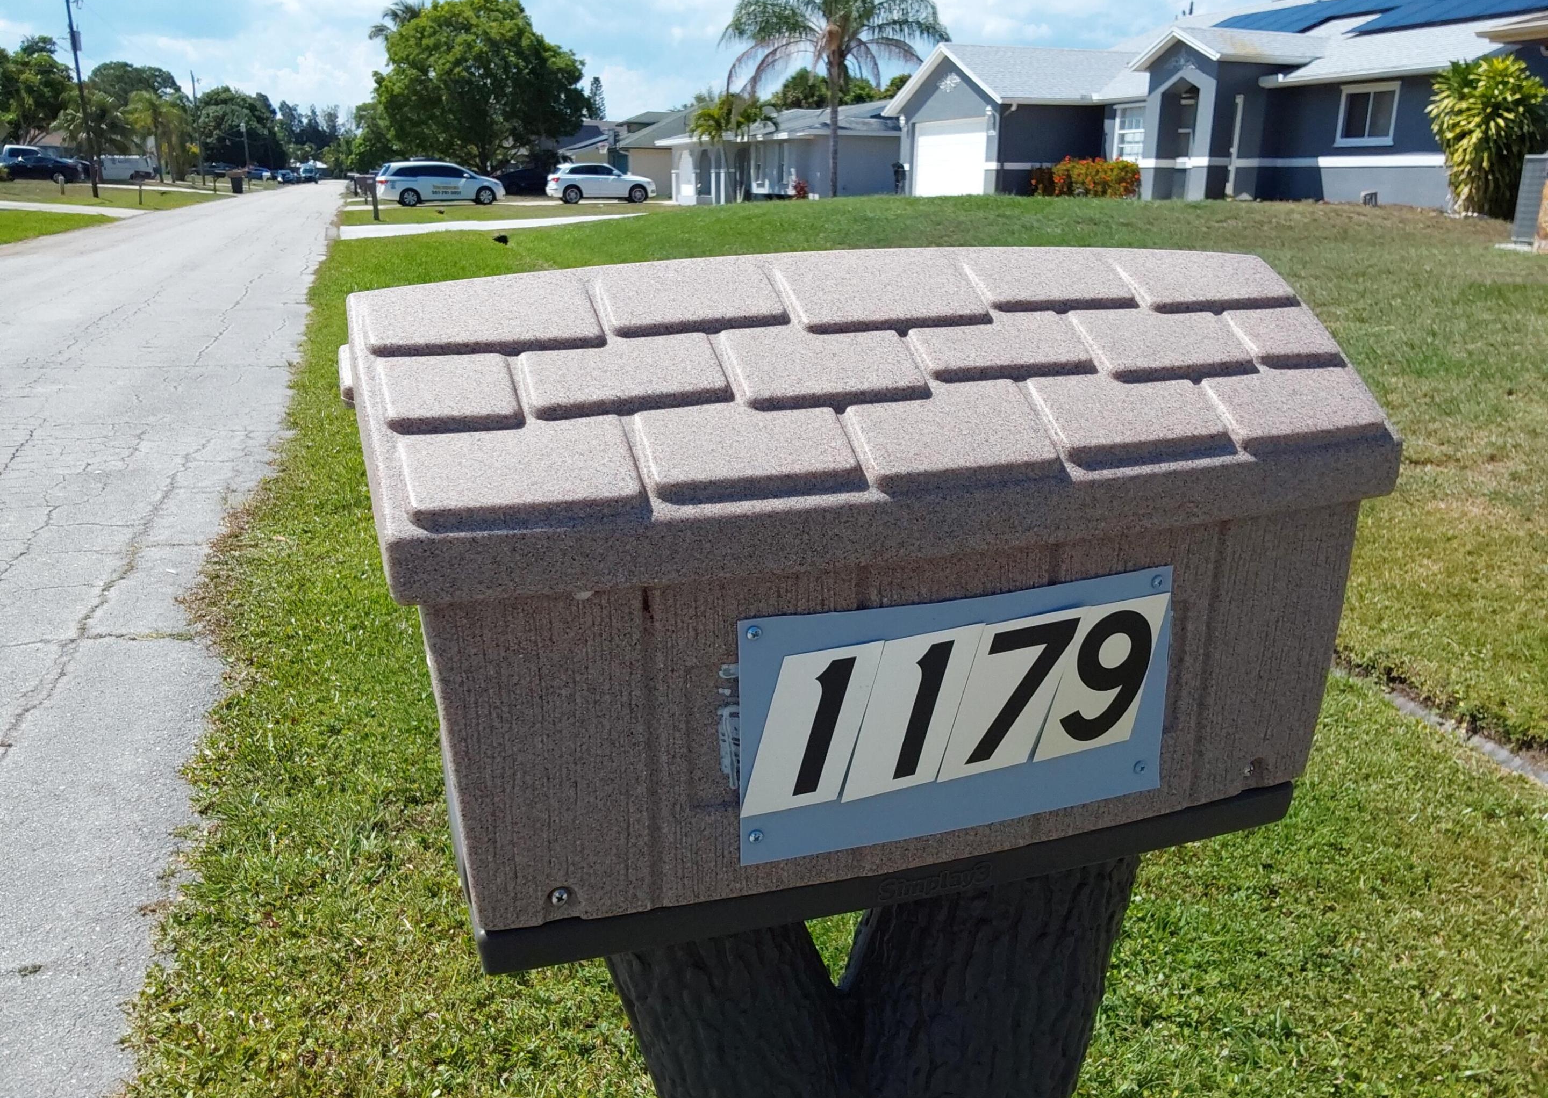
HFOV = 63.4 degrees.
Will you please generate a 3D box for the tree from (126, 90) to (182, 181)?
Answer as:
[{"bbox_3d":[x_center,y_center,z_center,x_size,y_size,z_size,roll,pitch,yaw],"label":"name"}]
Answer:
[{"bbox_3d":[-49.697,-33.168,100.628,4.000,7.100,4.000,-5,17,-18],"label":"tree"}]

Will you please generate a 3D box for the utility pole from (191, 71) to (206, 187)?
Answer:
[{"bbox_3d":[-48.694,-35.590,106.057,0.400,9.200,0.350,-5,17,-18],"label":"utility pole"}]

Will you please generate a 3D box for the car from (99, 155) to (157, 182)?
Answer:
[{"bbox_3d":[-54.555,-31.764,104.398,5.400,2.100,2.000,-4,17,-15],"label":"car"}]

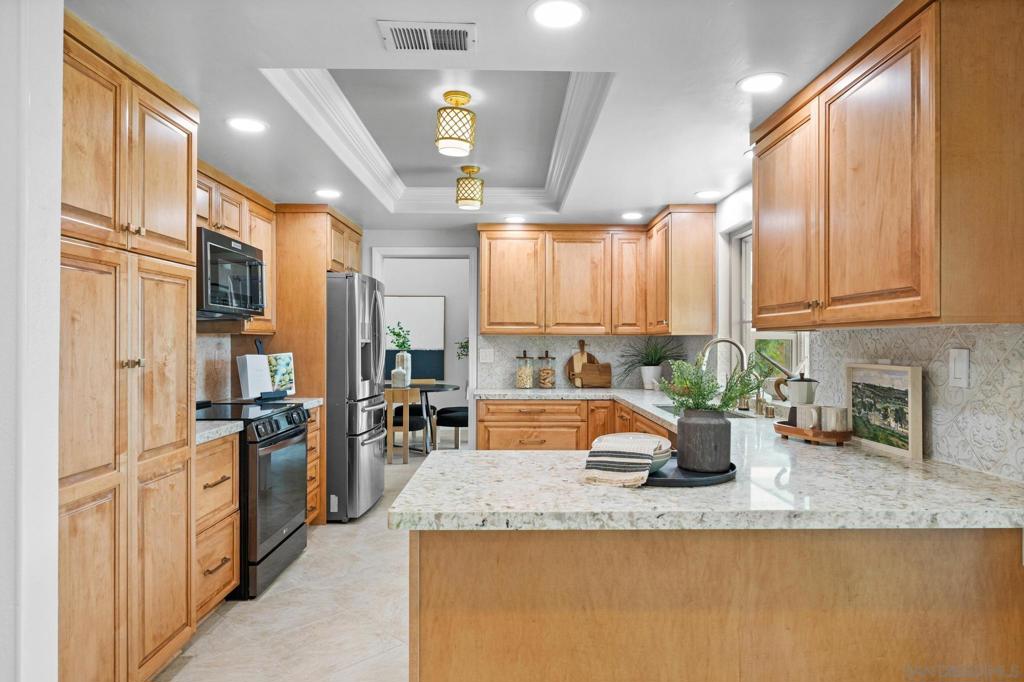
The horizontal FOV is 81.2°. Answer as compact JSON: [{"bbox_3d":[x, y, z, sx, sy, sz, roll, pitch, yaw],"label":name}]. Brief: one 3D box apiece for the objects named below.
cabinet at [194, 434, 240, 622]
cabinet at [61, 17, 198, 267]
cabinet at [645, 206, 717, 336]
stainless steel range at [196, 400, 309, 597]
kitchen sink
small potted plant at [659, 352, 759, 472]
[{"bbox_3d":[-1.709,0.897,2.835,0.642,0.866,0.450,0,0,0],"label":"cabinet"},{"bbox_3d":[-1.646,-0.650,2.091,0.630,0.670,0.890,0,0,0],"label":"cabinet"},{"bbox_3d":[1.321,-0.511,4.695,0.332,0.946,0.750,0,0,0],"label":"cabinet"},{"bbox_3d":[-1.650,0.873,3.450,0.740,0.923,0.760,0,0,0],"label":"stainless steel range"},{"bbox_3d":[1.090,0.509,3.486,0.410,0.210,0.670,0,0,0],"label":"kitchen sink"},{"bbox_3d":[0.626,0.215,1.888,0.310,0.360,0.280,0,0,0],"label":"small potted plant"}]

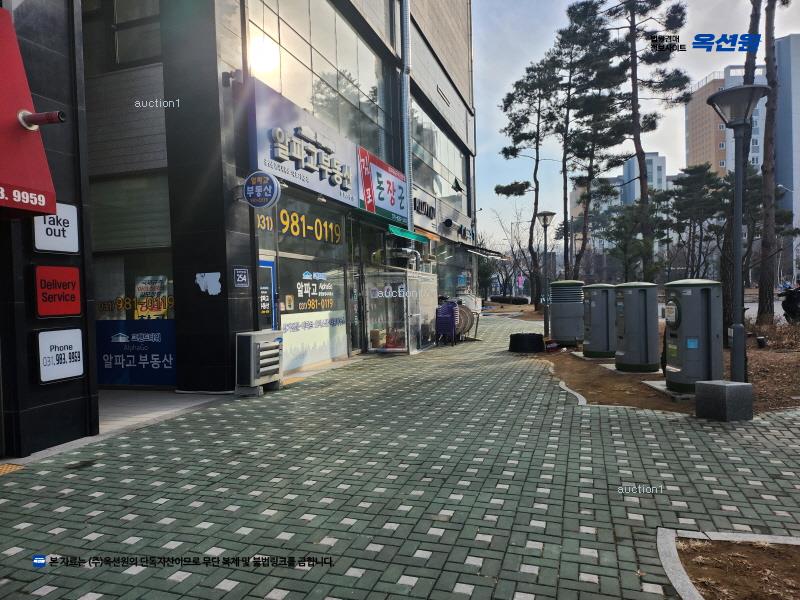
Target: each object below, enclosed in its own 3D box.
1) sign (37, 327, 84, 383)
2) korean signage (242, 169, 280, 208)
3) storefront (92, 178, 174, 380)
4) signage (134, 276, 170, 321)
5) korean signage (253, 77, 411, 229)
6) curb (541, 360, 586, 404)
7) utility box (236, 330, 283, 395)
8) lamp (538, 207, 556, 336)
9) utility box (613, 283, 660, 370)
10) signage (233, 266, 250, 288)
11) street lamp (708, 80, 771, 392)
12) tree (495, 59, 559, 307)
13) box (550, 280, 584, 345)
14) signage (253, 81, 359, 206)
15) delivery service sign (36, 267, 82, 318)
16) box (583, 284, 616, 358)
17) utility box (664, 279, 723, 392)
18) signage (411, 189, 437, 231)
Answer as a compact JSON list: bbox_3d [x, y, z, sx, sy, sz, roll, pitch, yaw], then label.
[{"bbox_3d":[-3.512,0.563,5.745,0.070,0.500,0.500,-1,1,17],"label":"sign"},{"bbox_3d":[-2.188,-1.721,8.692,0.570,0.570,0.130,-1,1,17],"label":"korean signage"},{"bbox_3d":[-4.466,-0.345,9.270,1.720,3.600,0.120,-1,1,18],"label":"storefront"},{"bbox_3d":[-4.090,-0.023,9.207,0.610,0.760,0.030,-1,1,18],"label":"signage"},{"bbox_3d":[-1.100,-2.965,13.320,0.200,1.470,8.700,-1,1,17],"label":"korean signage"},{"bbox_3d":[2.686,1.287,9.534,0.330,0.130,4.700,-1,1,7],"label":"curb"},{"bbox_3d":[-2.210,0.970,8.733,0.340,0.910,0.910,-1,1,17],"label":"utility box"},{"bbox_3d":[4.482,-0.804,16.969,0.570,3.900,0.570,-1,1,0],"label":"lamp"},{"bbox_3d":[4.215,0.457,9.970,0.610,1.550,0.780,-2,1,0],"label":"utility box"},{"bbox_3d":[-2.522,-0.346,8.874,0.030,0.290,0.390,-1,1,18],"label":"signage"},{"bbox_3d":[4.013,-0.634,6.580,0.630,3.850,0.630,-2,1,0],"label":"street lamp"},{"bbox_3d":[7.232,-6.516,32.385,3.700,14.700,3.700,-1,1,0],"label":"tree"},{"bbox_3d":[4.380,0.355,14.637,0.760,1.660,0.760,-1,1,3],"label":"box"},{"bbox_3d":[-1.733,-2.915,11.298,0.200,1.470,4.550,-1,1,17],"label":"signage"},{"bbox_3d":[-3.530,-0.091,5.735,0.070,0.500,0.500,-1,1,17],"label":"delivery service sign"},{"bbox_3d":[4.180,0.436,11.707,0.660,1.520,0.640,-1,1,3],"label":"box"},{"bbox_3d":[4.215,0.488,8.030,0.610,1.550,0.780,-2,1,0],"label":"utility box"},{"bbox_3d":[0.917,-3.086,19.365,0.150,1.350,3.200,-1,1,18],"label":"signage"}]

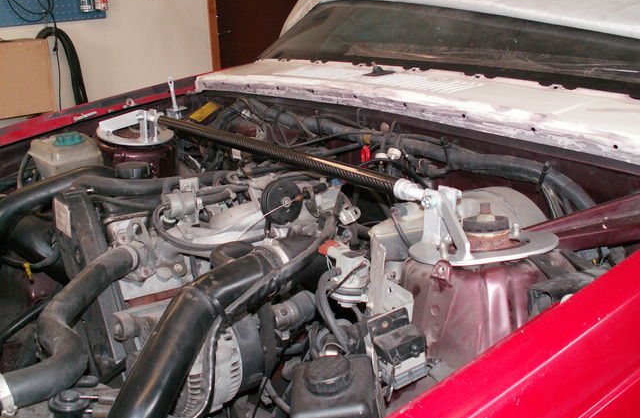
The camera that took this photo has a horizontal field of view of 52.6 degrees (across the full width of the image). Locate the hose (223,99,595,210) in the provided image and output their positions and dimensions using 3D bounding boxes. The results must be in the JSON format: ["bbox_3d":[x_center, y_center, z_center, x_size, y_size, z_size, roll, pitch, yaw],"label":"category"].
[{"bbox_3d":[0.112,-0.136,1.314,0.060,0.095,0.930,-15,22,-37],"label":"hose"}]

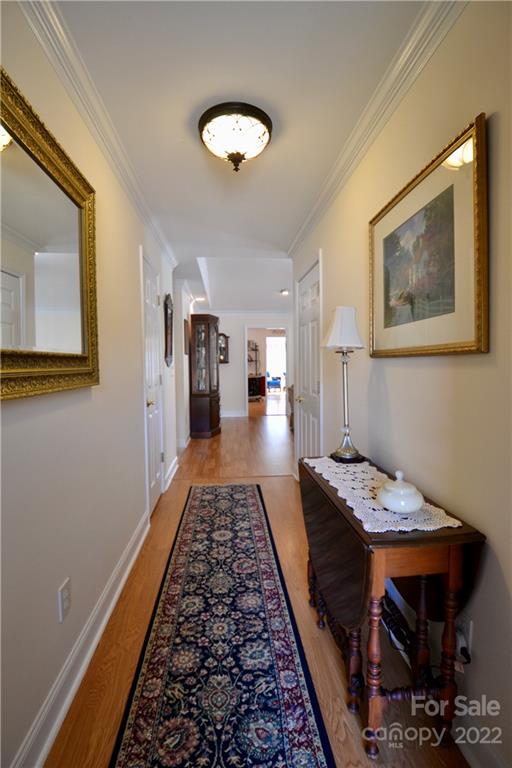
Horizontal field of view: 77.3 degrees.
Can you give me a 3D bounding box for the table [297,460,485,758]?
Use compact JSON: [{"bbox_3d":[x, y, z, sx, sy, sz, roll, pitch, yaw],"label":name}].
[{"bbox_3d":[0.434,0.759,1.298,0.335,0.705,0.825,-1,3,-6],"label":"table"}]

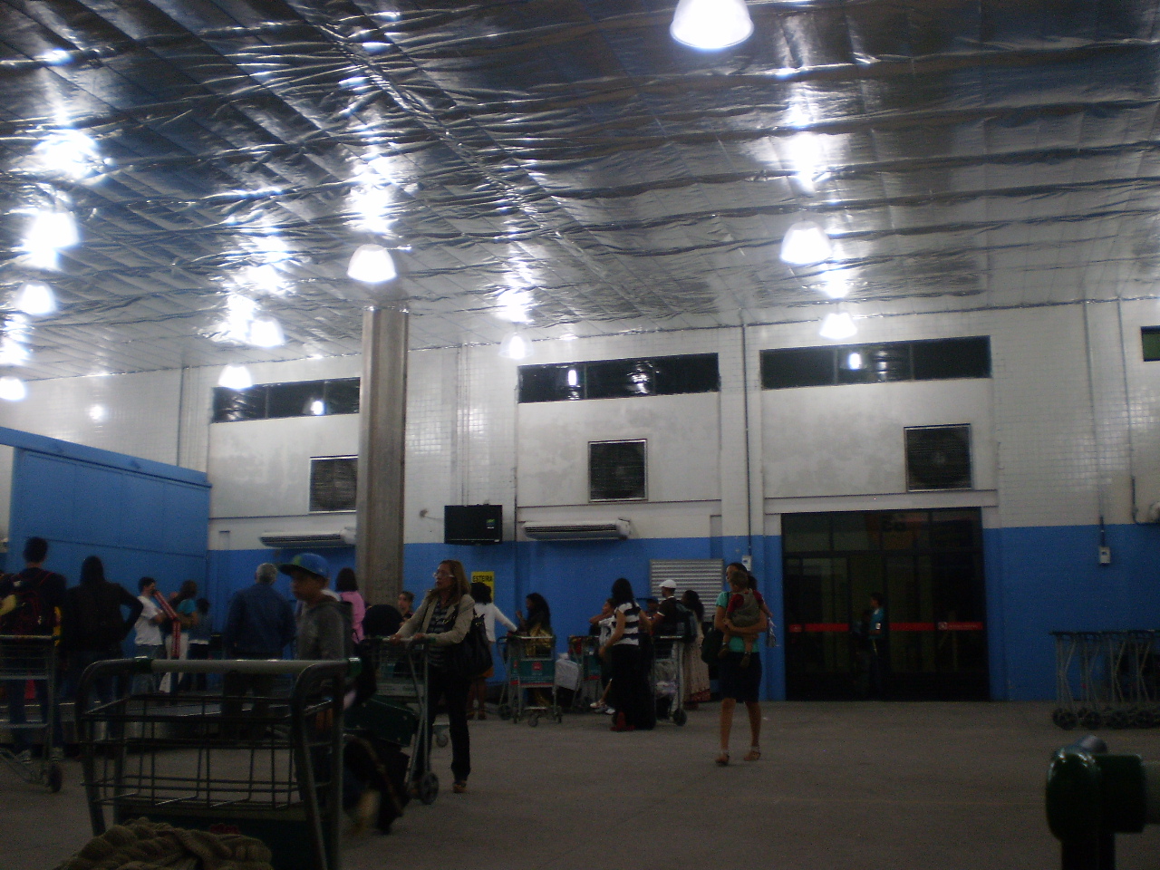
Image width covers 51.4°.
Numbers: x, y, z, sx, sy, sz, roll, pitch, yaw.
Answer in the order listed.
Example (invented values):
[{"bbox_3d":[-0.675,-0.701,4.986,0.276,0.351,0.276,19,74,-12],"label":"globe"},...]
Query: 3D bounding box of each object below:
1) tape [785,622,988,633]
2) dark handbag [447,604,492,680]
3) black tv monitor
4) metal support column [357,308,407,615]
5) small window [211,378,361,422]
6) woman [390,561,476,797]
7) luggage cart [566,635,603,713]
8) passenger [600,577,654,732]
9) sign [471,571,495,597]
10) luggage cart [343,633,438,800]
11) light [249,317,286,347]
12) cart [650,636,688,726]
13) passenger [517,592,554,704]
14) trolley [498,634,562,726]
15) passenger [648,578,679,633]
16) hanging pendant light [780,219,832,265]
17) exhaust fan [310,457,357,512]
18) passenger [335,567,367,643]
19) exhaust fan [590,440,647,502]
[{"bbox_3d":[4.667,2.934,18.407,2.900,0.125,0.030,-3,-10,17],"label":"tape"},{"bbox_3d":[-0.739,1.356,7.900,0.350,0.490,0.170,7,-12,-36],"label":"dark handbag"},{"bbox_3d":[-1.841,1.554,20.855,1.030,0.670,0.110,-2,-10,9],"label":"black tv monitor"},{"bbox_3d":[-2.941,1.044,17.973,0.500,5.900,0.500,-3,-10,16],"label":"metal support column"},{"bbox_3d":[-5.324,-0.649,22.584,3.450,0.670,0.140,-3,-10,16],"label":"small window"},{"bbox_3d":[-0.941,1.586,7.973,0.600,1.531,0.480,9,-13,-44],"label":"woman"},{"bbox_3d":[0.211,3.179,16.086,0.580,1.040,0.880,4,-10,-26],"label":"luggage cart"},{"bbox_3d":[0.506,2.347,12.981,0.500,1.635,0.450,7,-12,-37],"label":"passenger"},{"bbox_3d":[-1.645,2.606,20.463,0.420,0.580,0.020,-3,-10,17],"label":"sign"},{"bbox_3d":[-1.340,1.772,7.557,0.930,1.030,0.580,9,-13,-44],"label":"luggage cart"},{"bbox_3d":[-4.769,-1.576,18.400,0.540,0.420,0.540,0,-10,0],"label":"light"},{"bbox_3d":[0.762,2.777,13.745,0.580,1.030,0.930,-7,-12,37],"label":"cart"},{"bbox_3d":[-0.632,2.964,16.537,0.450,1.592,0.450,1,-10,-6],"label":"passenger"},{"bbox_3d":[-0.514,2.780,13.757,0.580,1.030,0.930,1,-9,-6],"label":"trolley"},{"bbox_3d":[1.117,2.680,15.236,0.500,1.699,0.450,0,-9,0],"label":"passenger"},{"bbox_3d":[2.526,-2.157,13.450,0.540,0.420,0.540,0,-10,0],"label":"hanging pendant light"},{"bbox_3d":[-4.481,0.901,22.049,1.020,1.040,0.250,-3,-10,17],"label":"exhaust fan"},{"bbox_3d":[-2.210,2.090,11.513,0.460,1.639,0.300,4,-10,-20],"label":"passenger"},{"bbox_3d":[0.640,0.603,20.063,1.000,1.050,0.300,-3,-10,17],"label":"exhaust fan"}]

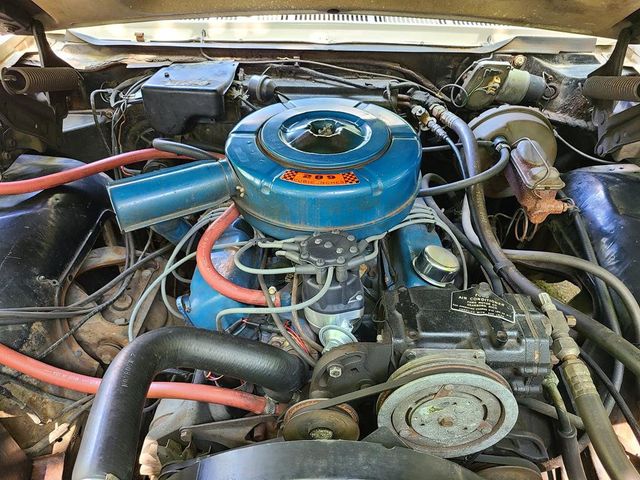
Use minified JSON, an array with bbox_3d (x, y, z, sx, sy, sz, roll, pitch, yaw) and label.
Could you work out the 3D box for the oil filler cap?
[{"bbox_3d":[0.195,0.039,0.787,0.075,0.031,0.075,13,38,-10],"label":"oil filler cap"}]

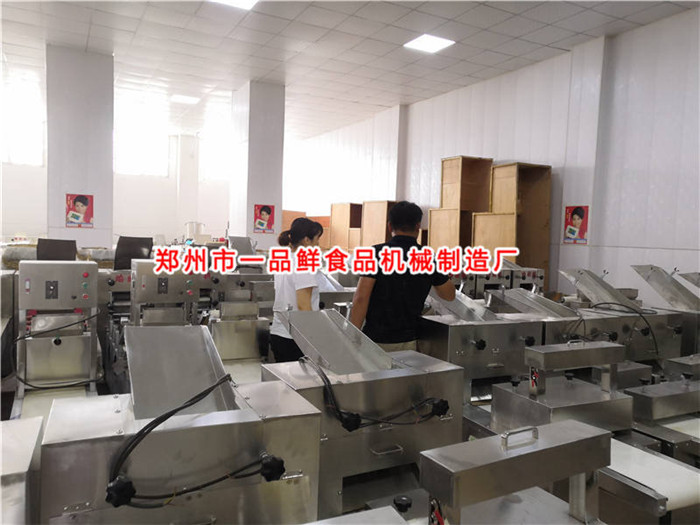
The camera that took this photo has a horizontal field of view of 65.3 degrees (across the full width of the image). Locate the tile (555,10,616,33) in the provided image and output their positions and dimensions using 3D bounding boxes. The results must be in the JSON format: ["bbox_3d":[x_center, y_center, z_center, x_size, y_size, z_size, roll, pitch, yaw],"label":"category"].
[{"bbox_3d":[3.096,-3.189,7.219,0.600,0.020,0.600,0,3,-28],"label":"tile"}]

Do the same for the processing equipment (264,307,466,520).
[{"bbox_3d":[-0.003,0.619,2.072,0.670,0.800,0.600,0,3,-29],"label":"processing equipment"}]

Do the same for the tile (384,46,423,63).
[{"bbox_3d":[0.919,-3.358,8.832,0.600,0.020,0.600,0,3,-29],"label":"tile"}]

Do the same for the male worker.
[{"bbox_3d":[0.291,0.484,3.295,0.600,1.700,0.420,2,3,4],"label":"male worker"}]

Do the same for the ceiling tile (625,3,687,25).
[{"bbox_3d":[3.839,-3.149,6.936,0.440,0.020,0.600,0,3,-28],"label":"ceiling tile"}]

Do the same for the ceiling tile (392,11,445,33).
[{"bbox_3d":[0.944,-3.273,7.418,0.600,0.020,0.600,0,3,-28],"label":"ceiling tile"}]

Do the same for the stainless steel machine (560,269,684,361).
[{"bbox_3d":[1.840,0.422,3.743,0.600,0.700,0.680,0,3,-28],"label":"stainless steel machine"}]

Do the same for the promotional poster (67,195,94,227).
[{"bbox_3d":[-4.571,-0.864,9.247,0.420,0.560,0.010,0,3,-29],"label":"promotional poster"}]

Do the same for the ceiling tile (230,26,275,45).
[{"bbox_3d":[-1.475,-3.401,8.207,0.600,0.020,0.600,0,3,-29],"label":"ceiling tile"}]

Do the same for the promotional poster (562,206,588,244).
[{"bbox_3d":[3.337,-0.550,8.047,0.010,0.570,0.420,0,3,-28],"label":"promotional poster"}]

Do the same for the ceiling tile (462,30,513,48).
[{"bbox_3d":[2.000,-3.266,7.988,0.600,0.020,0.600,0,3,-28],"label":"ceiling tile"}]

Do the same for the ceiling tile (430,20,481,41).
[{"bbox_3d":[1.475,-3.267,7.706,0.600,0.020,0.600,0,3,-28],"label":"ceiling tile"}]

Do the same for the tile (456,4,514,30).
[{"bbox_3d":[1.756,-3.233,7.176,0.600,0.020,0.600,0,3,-28],"label":"tile"}]

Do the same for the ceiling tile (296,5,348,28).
[{"bbox_3d":[-0.374,-3.326,7.444,0.600,0.020,0.600,0,3,-29],"label":"ceiling tile"}]

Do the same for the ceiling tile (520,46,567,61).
[{"bbox_3d":[2.989,-3.260,8.522,0.450,0.020,0.600,0,3,-28],"label":"ceiling tile"}]

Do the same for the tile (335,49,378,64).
[{"bbox_3d":[0.090,-3.383,8.998,0.600,0.020,0.600,0,3,-28],"label":"tile"}]

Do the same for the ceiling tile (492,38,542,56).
[{"bbox_3d":[2.527,-3.263,8.273,0.600,0.020,0.600,0,3,-28],"label":"ceiling tile"}]

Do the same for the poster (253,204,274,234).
[{"bbox_3d":[-1.708,-0.864,10.947,0.420,0.560,0.010,0,3,-29],"label":"poster"}]

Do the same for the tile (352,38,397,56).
[{"bbox_3d":[0.392,-3.360,8.544,0.600,0.020,0.600,0,3,-29],"label":"tile"}]

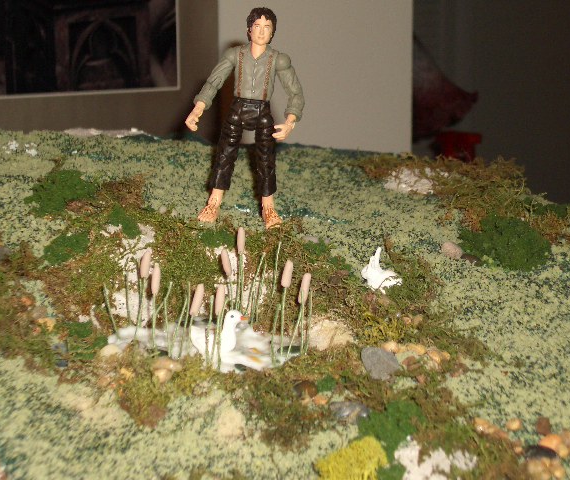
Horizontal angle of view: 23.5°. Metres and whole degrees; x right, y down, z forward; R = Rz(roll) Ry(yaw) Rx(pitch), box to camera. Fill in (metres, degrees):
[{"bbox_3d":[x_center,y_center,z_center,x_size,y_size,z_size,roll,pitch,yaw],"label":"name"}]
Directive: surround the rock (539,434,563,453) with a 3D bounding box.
[{"bbox_3d":[0.109,0.083,0.561,0.010,0.007,0.008,0,10,0],"label":"rock"}]

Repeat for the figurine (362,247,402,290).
[{"bbox_3d":[0.049,0.014,0.695,0.020,0.022,0.014,-4,11,-23],"label":"figurine"}]

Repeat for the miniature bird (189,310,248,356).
[{"bbox_3d":[-0.029,0.041,0.597,0.025,0.020,0.013,2,15,8],"label":"miniature bird"}]

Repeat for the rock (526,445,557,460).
[{"bbox_3d":[0.103,0.086,0.551,0.013,0.006,0.011,0,10,0],"label":"rock"}]

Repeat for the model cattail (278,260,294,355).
[{"bbox_3d":[0.000,0.031,0.635,0.007,0.044,0.006,0,10,0],"label":"model cattail"}]

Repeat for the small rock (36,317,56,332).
[{"bbox_3d":[-0.109,0.038,0.620,0.009,0.007,0.008,0,14,0],"label":"small rock"}]

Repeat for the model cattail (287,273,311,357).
[{"bbox_3d":[0.007,0.035,0.635,0.011,0.039,0.009,0,10,0],"label":"model cattail"}]

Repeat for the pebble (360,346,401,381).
[{"bbox_3d":[0.041,0.053,0.584,0.017,0.014,0.011,0,14,0],"label":"pebble"}]

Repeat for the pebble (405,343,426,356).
[{"bbox_3d":[0.057,0.048,0.595,0.009,0.006,0.007,0,14,0],"label":"pebble"}]

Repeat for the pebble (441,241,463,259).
[{"bbox_3d":[0.085,0.005,0.695,0.011,0.009,0.010,0,14,0],"label":"pebble"}]

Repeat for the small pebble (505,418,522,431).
[{"bbox_3d":[0.089,0.072,0.535,0.006,0.004,0.006,0,14,0],"label":"small pebble"}]

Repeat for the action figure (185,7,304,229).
[{"bbox_3d":[-0.021,-0.067,0.740,0.064,0.118,0.036,6,10,6],"label":"action figure"}]

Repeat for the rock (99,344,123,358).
[{"bbox_3d":[-0.082,0.053,0.646,0.010,0.006,0.009,0,10,0],"label":"rock"}]

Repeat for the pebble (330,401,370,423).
[{"bbox_3d":[0.026,0.068,0.545,0.016,0.008,0.011,0,14,0],"label":"pebble"}]

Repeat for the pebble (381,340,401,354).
[{"bbox_3d":[0.046,0.047,0.597,0.009,0.006,0.007,0,14,0],"label":"pebble"}]

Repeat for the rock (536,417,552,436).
[{"bbox_3d":[0.109,0.078,0.576,0.007,0.007,0.007,0,10,0],"label":"rock"}]

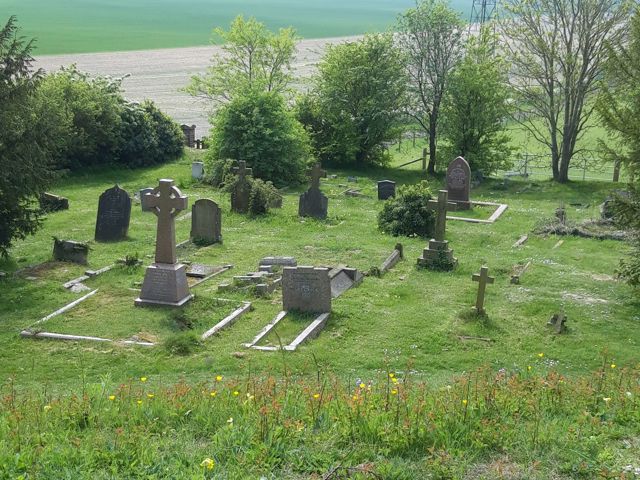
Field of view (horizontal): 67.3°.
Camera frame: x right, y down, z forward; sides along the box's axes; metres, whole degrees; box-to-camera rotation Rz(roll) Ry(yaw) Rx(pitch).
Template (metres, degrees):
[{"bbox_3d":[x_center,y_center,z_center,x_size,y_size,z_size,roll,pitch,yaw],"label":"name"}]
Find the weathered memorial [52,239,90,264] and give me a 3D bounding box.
[{"bbox_3d":[-5.326,0.247,10.349,0.740,0.480,0.140,7,14,19],"label":"weathered memorial"}]

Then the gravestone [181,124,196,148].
[{"bbox_3d":[-7.671,-6.029,28.000,0.850,1.450,0.300,5,14,12],"label":"gravestone"}]

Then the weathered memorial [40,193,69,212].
[{"bbox_3d":[-8.638,-1.257,15.579,0.875,0.515,0.309,4,16,10],"label":"weathered memorial"}]

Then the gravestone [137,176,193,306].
[{"bbox_3d":[-2.597,0.067,8.030,0.830,2.070,0.460,10,16,17],"label":"gravestone"}]

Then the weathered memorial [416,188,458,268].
[{"bbox_3d":[2.748,-0.256,11.017,0.845,1.751,0.742,5,16,13],"label":"weathered memorial"}]

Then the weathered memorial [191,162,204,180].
[{"bbox_3d":[-5.741,-3.264,22.493,0.520,0.820,0.200,5,16,17],"label":"weathered memorial"}]

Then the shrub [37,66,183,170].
[{"bbox_3d":[-11.885,-6.897,27.306,8.000,5.300,4.500,5,16,15],"label":"shrub"}]

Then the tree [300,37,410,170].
[{"bbox_3d":[1.604,-7.354,25.648,5.700,6.500,5.000,1,15,0],"label":"tree"}]

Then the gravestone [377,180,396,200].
[{"bbox_3d":[2.265,-1.644,16.050,0.540,0.640,0.120,5,14,15],"label":"gravestone"}]

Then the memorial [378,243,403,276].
[{"bbox_3d":[1.663,0.413,11.100,0.227,0.371,1.133,9,18,24],"label":"memorial"}]

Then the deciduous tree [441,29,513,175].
[{"bbox_3d":[6.933,-6.147,21.975,3.200,6.300,3.000,1,15,0],"label":"deciduous tree"}]

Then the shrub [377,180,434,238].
[{"bbox_3d":[2.295,-0.817,12.384,1.300,1.230,1.200,5,14,14],"label":"shrub"}]

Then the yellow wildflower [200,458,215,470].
[{"bbox_3d":[-0.480,0.957,2.050,0.058,0.050,0.052,5,14,15],"label":"yellow wildflower"}]

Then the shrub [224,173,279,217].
[{"bbox_3d":[-2.176,-1.514,15.779,1.597,1.184,1.133,4,16,10],"label":"shrub"}]

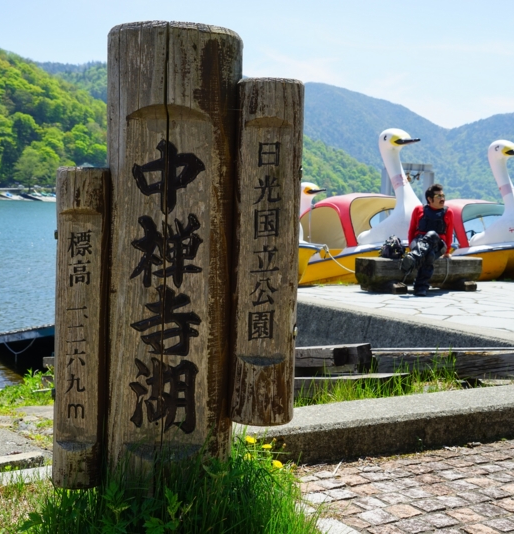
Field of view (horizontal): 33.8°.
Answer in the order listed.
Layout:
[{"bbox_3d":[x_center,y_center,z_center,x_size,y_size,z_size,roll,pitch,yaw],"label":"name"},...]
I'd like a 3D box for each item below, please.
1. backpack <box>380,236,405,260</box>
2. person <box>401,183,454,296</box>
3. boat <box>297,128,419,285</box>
[{"bbox_3d":[1.488,-0.242,9.305,0.270,0.290,0.230,0,5,-18],"label":"backpack"},{"bbox_3d":[1.854,-0.305,9.149,0.560,1.200,0.780,1,4,-14],"label":"person"},{"bbox_3d":[1.371,-0.810,11.888,1.650,2.150,3.000,-2,5,-37],"label":"boat"}]

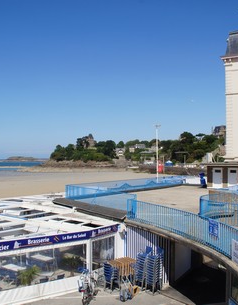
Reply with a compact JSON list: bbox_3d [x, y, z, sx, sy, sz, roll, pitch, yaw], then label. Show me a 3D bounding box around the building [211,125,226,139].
[{"bbox_3d":[62.800,-10.540,205.000,12.000,11.000,10.000,-1,-1,34],"label":"building"}]

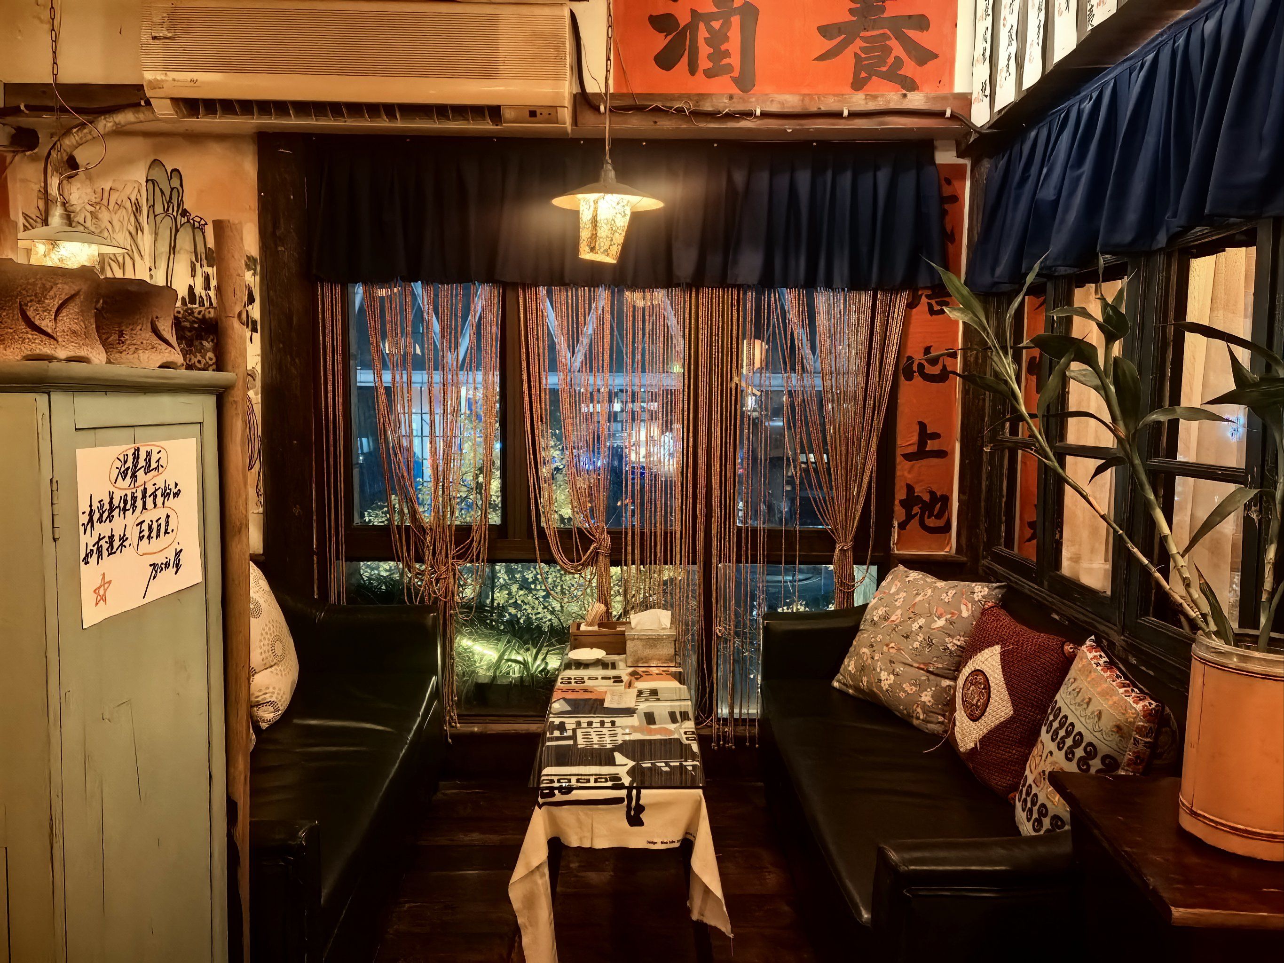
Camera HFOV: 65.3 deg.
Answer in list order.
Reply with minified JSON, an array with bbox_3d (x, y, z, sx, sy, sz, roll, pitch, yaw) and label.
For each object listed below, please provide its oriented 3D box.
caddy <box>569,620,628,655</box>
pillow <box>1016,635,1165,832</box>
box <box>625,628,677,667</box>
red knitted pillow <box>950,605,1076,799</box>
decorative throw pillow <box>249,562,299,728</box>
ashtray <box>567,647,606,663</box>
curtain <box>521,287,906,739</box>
[{"bbox_3d":[-0.131,0.542,3.447,0.224,0.080,0.120,1,6,0],"label":"caddy"},{"bbox_3d":[0.972,0.574,2.192,0.130,0.410,0.370,26,6,-2],"label":"pillow"},{"bbox_3d":[0.031,0.543,3.320,0.163,0.107,0.130,1,6,0],"label":"box"},{"bbox_3d":[0.974,0.584,2.645,0.140,0.400,0.380,22,1,-13],"label":"red knitted pillow"},{"bbox_3d":[-1.197,0.490,2.992,0.180,0.480,0.460,-19,2,13],"label":"decorative throw pillow"},{"bbox_3d":[-0.180,0.581,3.289,0.123,0.032,0.123,1,6,0],"label":"ashtray"},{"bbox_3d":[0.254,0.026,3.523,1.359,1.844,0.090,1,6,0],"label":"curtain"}]

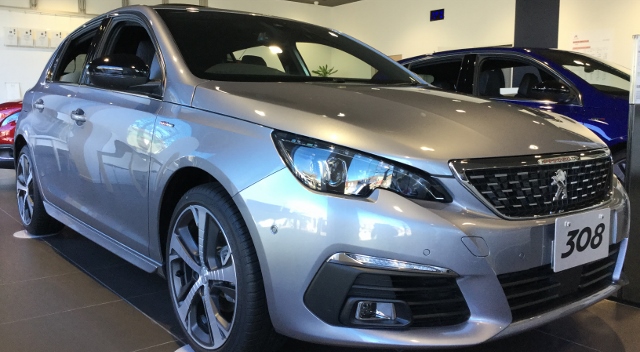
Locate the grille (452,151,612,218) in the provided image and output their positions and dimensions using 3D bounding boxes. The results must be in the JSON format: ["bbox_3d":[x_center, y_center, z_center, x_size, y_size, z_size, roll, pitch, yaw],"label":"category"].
[{"bbox_3d":[0.746,0.021,1.844,0.940,0.220,0.150,-5,8,-38],"label":"grille"}]

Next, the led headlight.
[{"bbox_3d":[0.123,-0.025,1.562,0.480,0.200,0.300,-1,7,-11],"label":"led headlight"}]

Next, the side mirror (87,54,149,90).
[{"bbox_3d":[-0.773,-0.415,2.256,0.250,0.150,0.170,-5,8,-38],"label":"side mirror"}]

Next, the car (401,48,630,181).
[{"bbox_3d":[2.008,-0.446,5.178,1.840,1.460,4.270,-4,8,-35],"label":"car"}]

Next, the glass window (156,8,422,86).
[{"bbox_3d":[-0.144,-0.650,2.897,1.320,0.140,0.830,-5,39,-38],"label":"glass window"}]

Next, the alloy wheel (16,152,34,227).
[{"bbox_3d":[-1.969,0.095,3.994,0.180,0.485,0.485,-5,8,-38],"label":"alloy wheel"}]

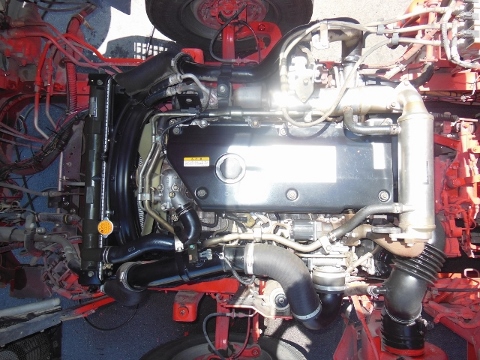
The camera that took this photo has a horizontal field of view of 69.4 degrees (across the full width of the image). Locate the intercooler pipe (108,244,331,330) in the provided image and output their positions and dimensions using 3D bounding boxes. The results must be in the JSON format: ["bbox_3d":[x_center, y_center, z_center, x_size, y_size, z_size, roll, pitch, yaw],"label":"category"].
[{"bbox_3d":[-0.083,0.345,1.130,0.730,0.210,0.290,0,87,0],"label":"intercooler pipe"}]

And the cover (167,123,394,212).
[{"bbox_3d":[0.114,-0.035,1.010,0.635,0.100,0.250,0,87,0],"label":"cover"}]

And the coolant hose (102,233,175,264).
[{"bbox_3d":[-0.325,0.219,1.110,0.230,0.085,0.100,0,87,0],"label":"coolant hose"}]

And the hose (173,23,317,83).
[{"bbox_3d":[0.025,-0.485,1.310,0.520,0.140,0.210,0,87,0],"label":"hose"}]

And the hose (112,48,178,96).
[{"bbox_3d":[-0.349,-0.395,1.280,0.235,0.120,0.165,0,87,0],"label":"hose"}]

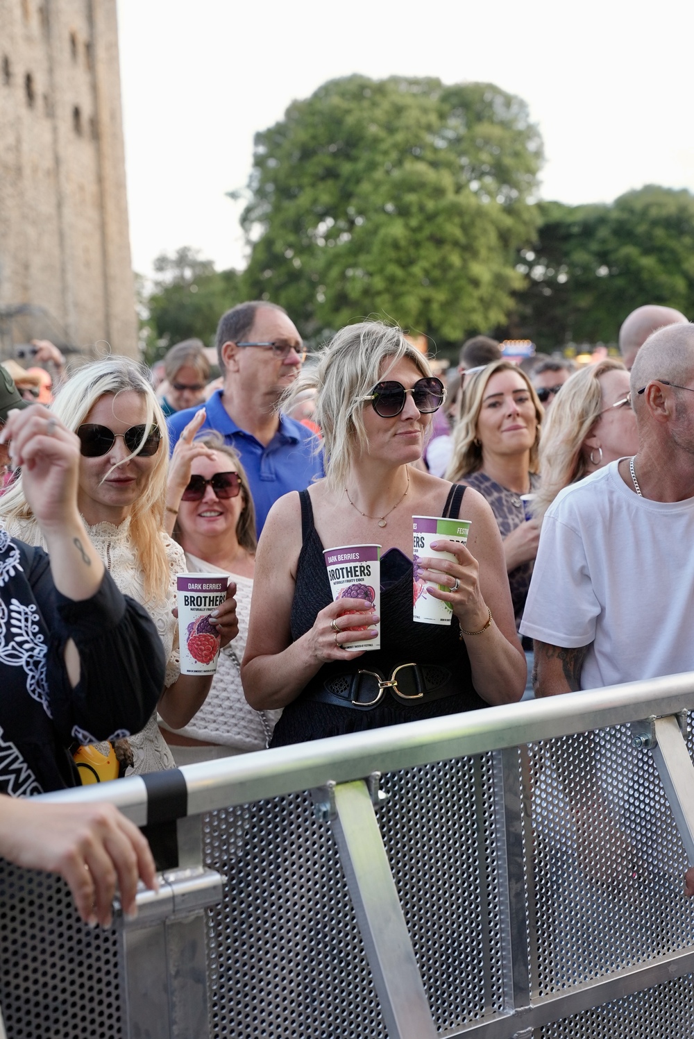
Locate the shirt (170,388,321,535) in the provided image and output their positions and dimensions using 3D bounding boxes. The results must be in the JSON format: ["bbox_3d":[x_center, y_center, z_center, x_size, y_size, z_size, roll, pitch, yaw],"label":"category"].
[{"bbox_3d":[-0.260,0.030,3.770,0.510,0.730,0.310,-5,6,-27],"label":"shirt"}]

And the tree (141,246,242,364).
[{"bbox_3d":[-10.650,-13.400,99.600,9.500,11.200,9.000,-3,6,-6],"label":"tree"}]

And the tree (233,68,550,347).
[{"bbox_3d":[2.280,-14.450,74.300,15.800,17.300,15.000,-2,6,0],"label":"tree"}]

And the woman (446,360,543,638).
[{"bbox_3d":[0.395,0.470,3.240,0.460,1.640,0.370,-4,6,-22],"label":"woman"}]

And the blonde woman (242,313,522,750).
[{"bbox_3d":[0.080,0.505,2.510,0.490,1.680,0.420,-3,6,-7],"label":"blonde woman"}]

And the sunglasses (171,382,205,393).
[{"bbox_3d":[-0.651,-0.565,5.910,0.142,0.046,0.145,-3,31,-6],"label":"sunglasses"}]

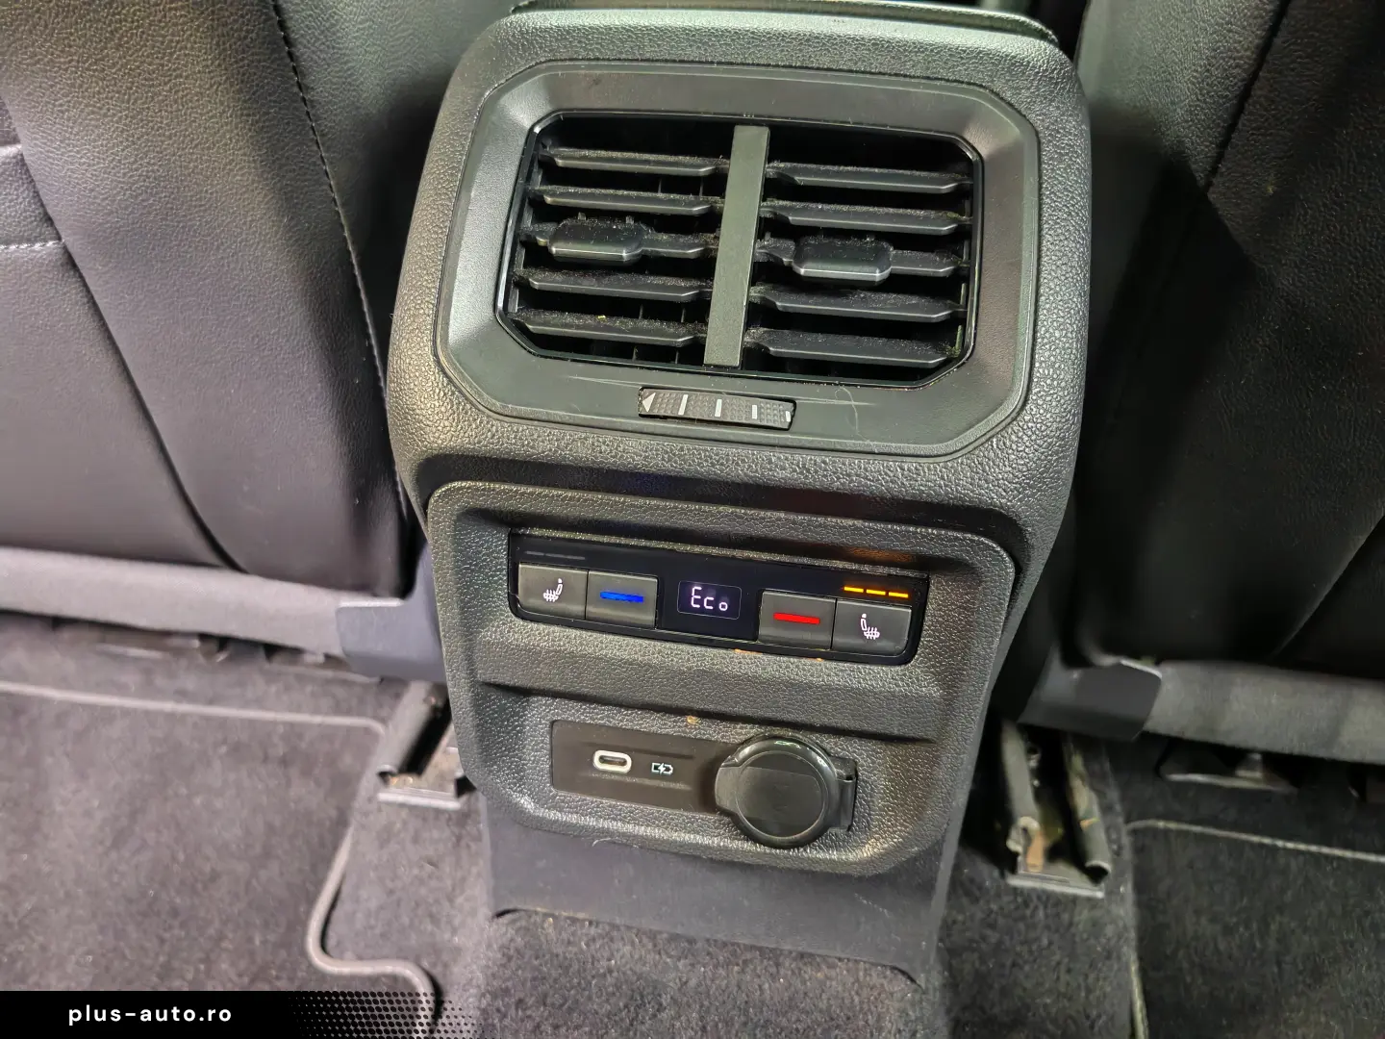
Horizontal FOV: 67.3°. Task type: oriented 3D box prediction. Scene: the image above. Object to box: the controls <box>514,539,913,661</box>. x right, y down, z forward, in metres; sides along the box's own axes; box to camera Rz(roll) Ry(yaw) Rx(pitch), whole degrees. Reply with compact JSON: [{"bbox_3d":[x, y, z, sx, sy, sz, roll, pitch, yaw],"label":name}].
[{"bbox_3d":[0.006,0.023,0.323,0.129,0.028,0.018,6,11,7],"label":"controls"}]

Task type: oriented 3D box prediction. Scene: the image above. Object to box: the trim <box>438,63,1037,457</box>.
[{"bbox_3d":[0.015,-0.078,0.319,0.174,0.114,0.030,6,-7,7],"label":"trim"}]

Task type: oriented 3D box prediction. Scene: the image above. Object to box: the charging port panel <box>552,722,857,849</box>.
[{"bbox_3d":[0.002,0.084,0.333,0.098,0.038,0.020,6,10,7],"label":"charging port panel"}]

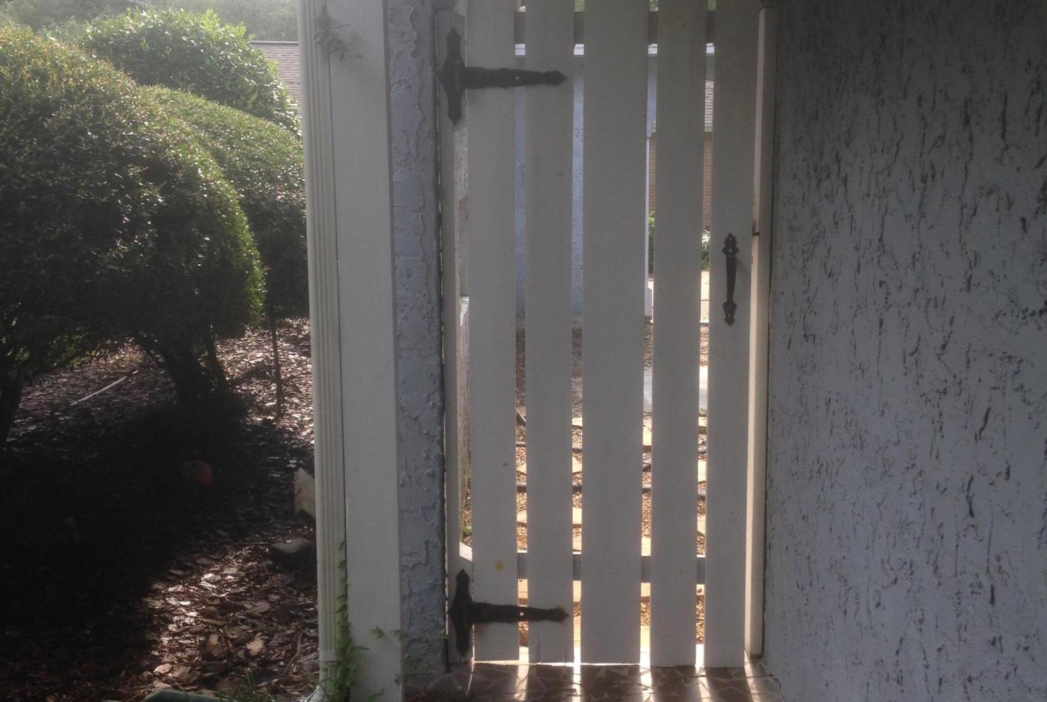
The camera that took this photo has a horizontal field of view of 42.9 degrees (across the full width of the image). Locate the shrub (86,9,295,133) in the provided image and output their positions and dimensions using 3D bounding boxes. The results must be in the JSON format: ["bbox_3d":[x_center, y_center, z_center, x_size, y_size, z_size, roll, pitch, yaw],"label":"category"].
[{"bbox_3d":[-2.750,-1.606,10.885,2.250,2.400,2.250,0,10,0],"label":"shrub"}]

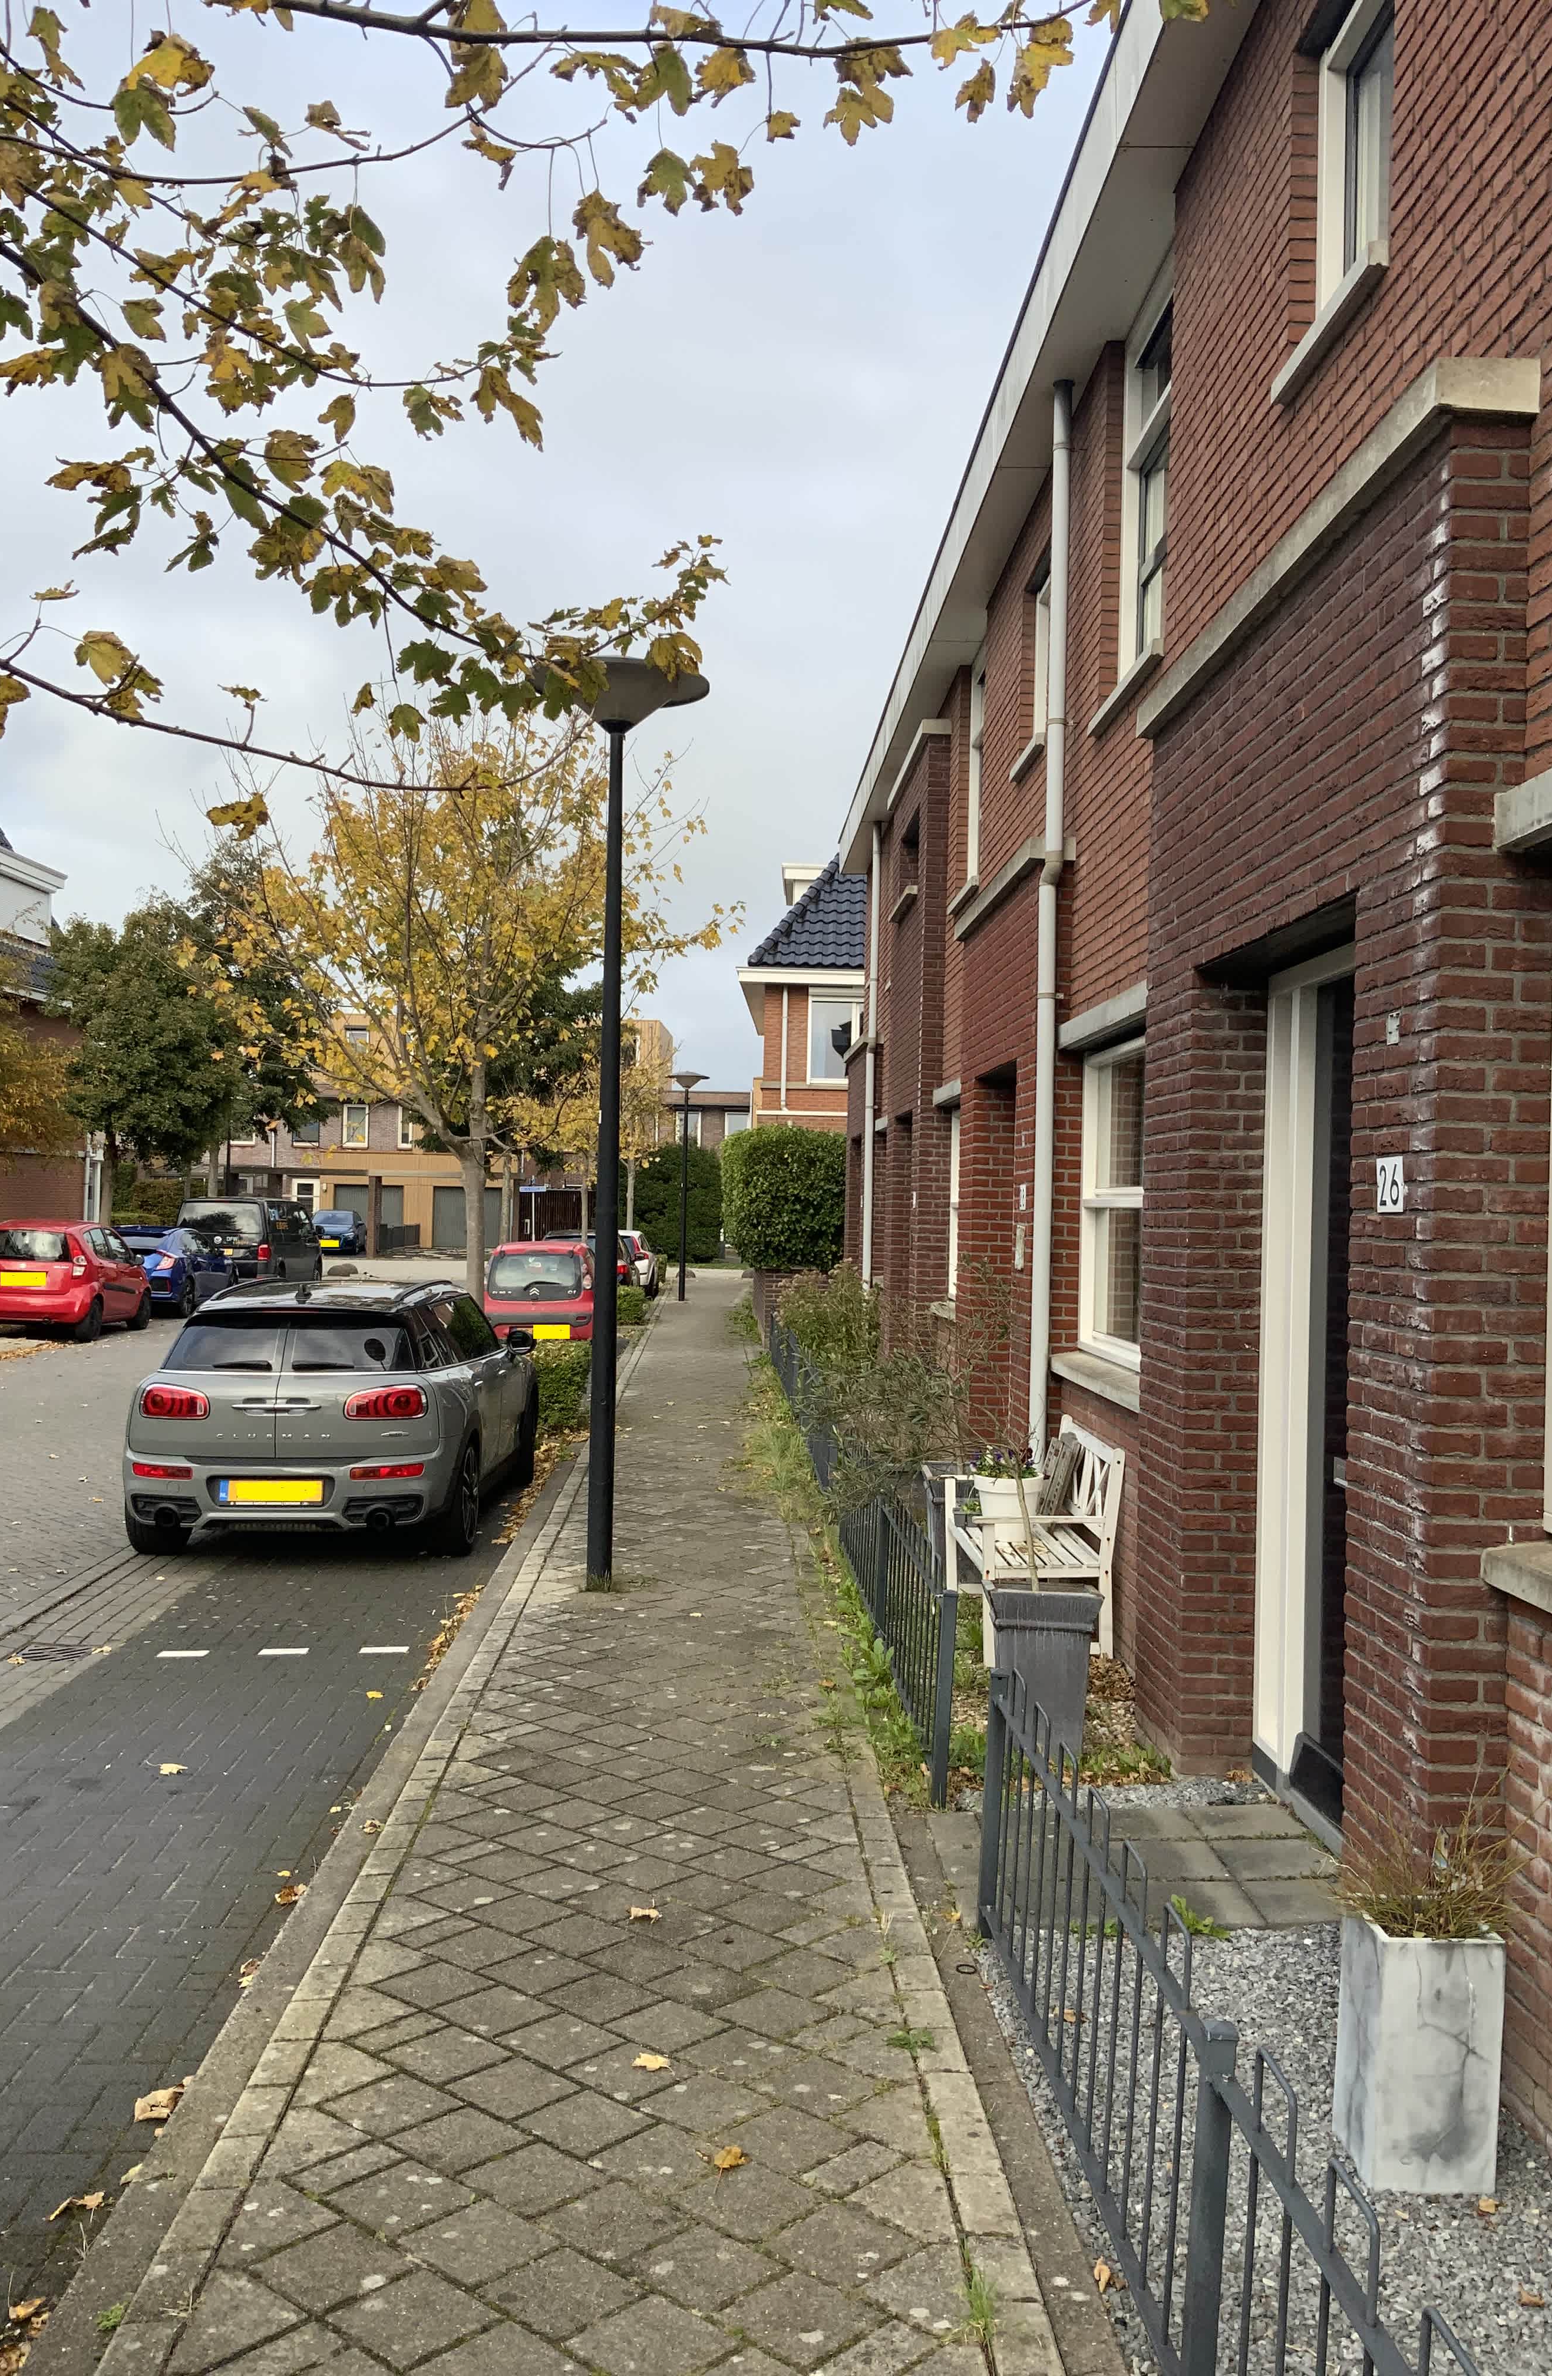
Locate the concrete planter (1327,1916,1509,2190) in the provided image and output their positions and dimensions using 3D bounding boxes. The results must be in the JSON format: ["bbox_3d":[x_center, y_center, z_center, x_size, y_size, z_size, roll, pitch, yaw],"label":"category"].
[{"bbox_3d":[1.188,1.589,3.710,0.223,0.455,0.223,1,0,-2],"label":"concrete planter"}]

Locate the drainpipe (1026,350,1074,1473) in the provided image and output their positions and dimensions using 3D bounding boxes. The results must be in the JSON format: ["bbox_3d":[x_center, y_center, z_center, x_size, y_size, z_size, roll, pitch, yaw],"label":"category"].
[{"bbox_3d":[1.266,-0.943,9.192,0.110,5.530,0.110,1,0,-2],"label":"drainpipe"}]

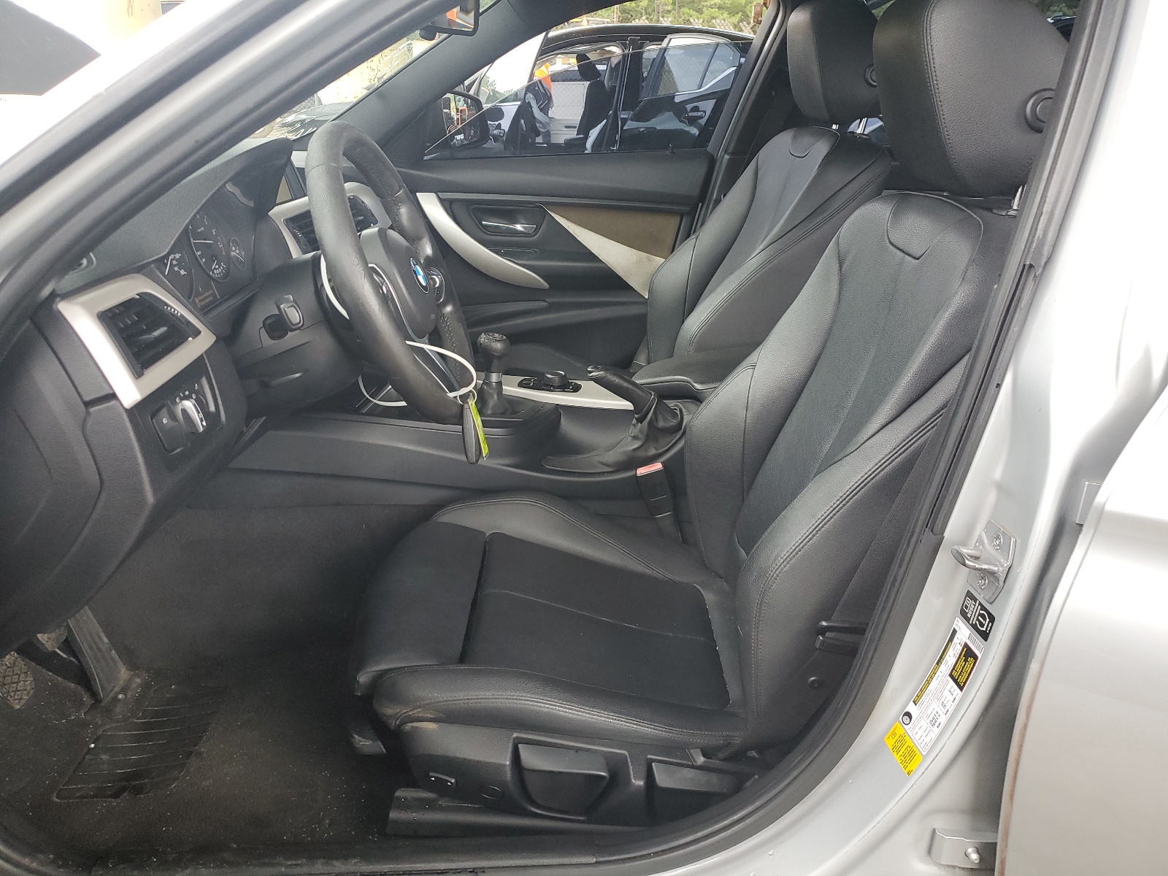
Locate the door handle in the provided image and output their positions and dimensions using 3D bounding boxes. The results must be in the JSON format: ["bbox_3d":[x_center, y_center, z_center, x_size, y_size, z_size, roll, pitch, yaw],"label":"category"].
[{"bbox_3d":[-0.175,-0.486,2.030,0.132,0.034,0.028,0,22,0],"label":"door handle"}]

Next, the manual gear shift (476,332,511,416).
[{"bbox_3d":[-0.146,-0.106,1.428,0.053,0.125,0.053,0,22,0],"label":"manual gear shift"}]

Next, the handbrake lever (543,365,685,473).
[{"bbox_3d":[0.047,-0.030,1.399,0.220,0.158,0.070,0,22,0],"label":"handbrake lever"}]

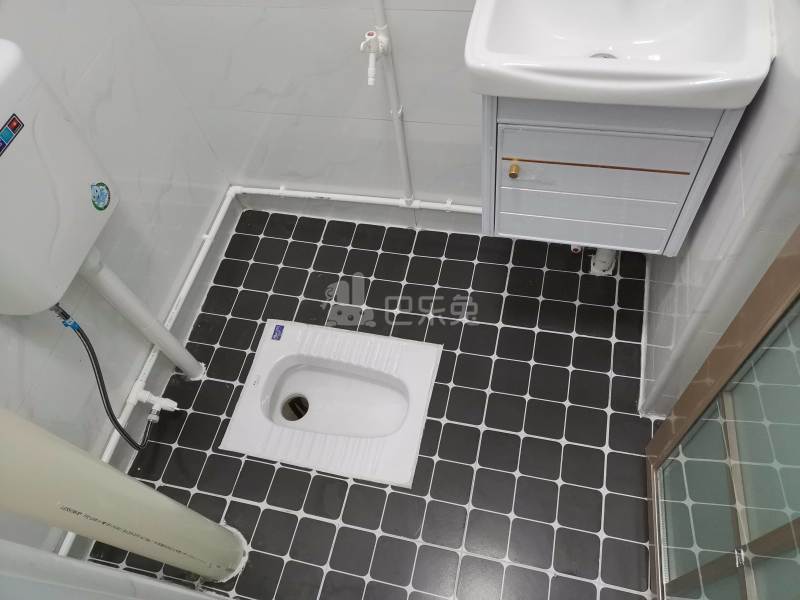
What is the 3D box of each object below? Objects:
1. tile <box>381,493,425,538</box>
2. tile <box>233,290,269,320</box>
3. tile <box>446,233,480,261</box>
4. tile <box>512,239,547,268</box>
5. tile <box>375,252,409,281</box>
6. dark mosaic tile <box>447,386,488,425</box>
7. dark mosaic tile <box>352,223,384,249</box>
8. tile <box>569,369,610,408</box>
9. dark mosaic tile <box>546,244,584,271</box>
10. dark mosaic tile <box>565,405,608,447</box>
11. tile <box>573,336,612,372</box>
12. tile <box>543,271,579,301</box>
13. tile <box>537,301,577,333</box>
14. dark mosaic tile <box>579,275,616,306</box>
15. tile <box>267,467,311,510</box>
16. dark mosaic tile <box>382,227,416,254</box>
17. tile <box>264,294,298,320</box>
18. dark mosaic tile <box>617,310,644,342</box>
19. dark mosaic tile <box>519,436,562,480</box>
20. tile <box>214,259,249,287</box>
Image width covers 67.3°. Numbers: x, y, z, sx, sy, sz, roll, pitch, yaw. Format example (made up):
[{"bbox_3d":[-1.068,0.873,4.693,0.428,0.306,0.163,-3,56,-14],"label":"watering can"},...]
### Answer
[{"bbox_3d":[0.010,0.521,1.447,0.097,0.010,0.097,7,60,14],"label":"tile"},{"bbox_3d":[-0.455,0.017,1.824,0.097,0.009,0.097,8,61,13],"label":"tile"},{"bbox_3d":[0.194,-0.159,1.836,0.097,0.010,0.097,7,60,14],"label":"tile"},{"bbox_3d":[0.389,-0.135,1.800,0.096,0.010,0.096,7,61,14],"label":"tile"},{"bbox_3d":[-0.022,-0.099,1.827,0.096,0.009,0.096,8,60,14],"label":"tile"},{"bbox_3d":[0.176,0.278,1.565,0.096,0.009,0.096,8,60,14],"label":"dark mosaic tile"},{"bbox_3d":[-0.099,-0.197,1.898,0.096,0.008,0.096,7,61,14],"label":"dark mosaic tile"},{"bbox_3d":[0.492,0.233,1.559,0.096,0.010,0.096,7,61,14],"label":"tile"},{"bbox_3d":[0.482,-0.121,1.756,0.096,0.008,0.096,8,61,14],"label":"dark mosaic tile"},{"bbox_3d":[0.465,0.315,1.495,0.096,0.008,0.096,8,61,14],"label":"dark mosaic tile"},{"bbox_3d":[0.508,0.145,1.591,0.096,0.008,0.096,7,61,14],"label":"tile"},{"bbox_3d":[0.463,-0.037,1.728,0.096,0.010,0.096,7,61,14],"label":"tile"},{"bbox_3d":[0.434,0.047,1.663,0.097,0.009,0.097,8,61,13],"label":"tile"},{"bbox_3d":[0.555,-0.025,1.686,0.095,0.010,0.095,8,61,14],"label":"dark mosaic tile"},{"bbox_3d":[-0.280,0.478,1.519,0.096,0.008,0.096,8,61,14],"label":"tile"},{"bbox_3d":[-0.002,-0.183,1.873,0.095,0.010,0.090,8,61,14],"label":"dark mosaic tile"},{"bbox_3d":[-0.360,0.033,1.808,0.097,0.010,0.097,7,60,14],"label":"tile"},{"bbox_3d":[0.621,0.073,1.624,0.072,0.010,0.097,7,60,14],"label":"dark mosaic tile"},{"bbox_3d":[0.345,0.388,1.470,0.096,0.009,0.096,8,60,14],"label":"dark mosaic tile"},{"bbox_3d":[-0.531,-0.083,1.896,0.097,0.009,0.097,8,61,13],"label":"tile"}]

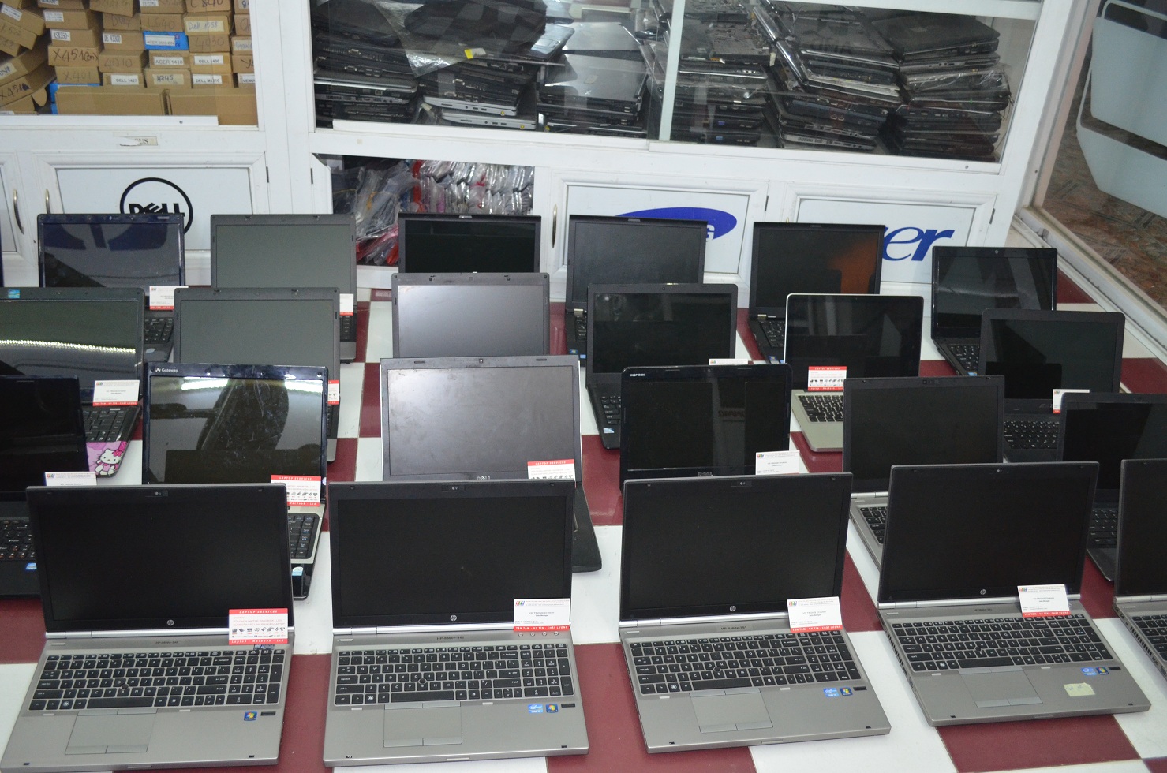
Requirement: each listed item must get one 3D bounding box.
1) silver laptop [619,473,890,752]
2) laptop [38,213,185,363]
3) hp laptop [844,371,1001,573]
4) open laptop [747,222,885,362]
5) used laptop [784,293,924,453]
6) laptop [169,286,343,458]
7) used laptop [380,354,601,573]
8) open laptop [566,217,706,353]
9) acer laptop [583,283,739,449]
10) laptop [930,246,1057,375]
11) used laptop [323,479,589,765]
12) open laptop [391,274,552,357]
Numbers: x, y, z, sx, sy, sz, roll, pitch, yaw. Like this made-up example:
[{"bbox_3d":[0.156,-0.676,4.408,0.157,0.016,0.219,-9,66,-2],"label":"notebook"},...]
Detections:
[{"bbox_3d":[0.260,0.332,1.622,0.373,0.261,0.327,-1,32,-9],"label":"silver laptop"},{"bbox_3d":[-1.088,-0.226,2.408,0.336,0.223,0.329,0,32,-8],"label":"laptop"},{"bbox_3d":[0.681,0.162,1.996,0.342,0.225,0.331,-1,32,-10],"label":"hp laptop"},{"bbox_3d":[0.589,-0.207,2.550,0.338,0.260,0.328,0,32,-8],"label":"open laptop"},{"bbox_3d":[0.618,-0.034,2.312,0.325,0.216,0.320,0,32,-7],"label":"used laptop"},{"bbox_3d":[-0.664,-0.025,2.138,0.343,0.207,0.377,-1,32,-9],"label":"laptop"},{"bbox_3d":[-0.172,0.136,1.919,0.375,0.229,0.374,-1,32,-9],"label":"used laptop"},{"bbox_3d":[0.135,-0.224,2.532,0.337,0.250,0.308,2,31,-5],"label":"open laptop"},{"bbox_3d":[0.192,-0.048,2.269,0.338,0.226,0.326,-1,32,-9],"label":"acer laptop"},{"bbox_3d":[1.033,-0.157,2.553,0.342,0.234,0.357,-1,32,-9],"label":"laptop"},{"bbox_3d":[-0.186,0.336,1.558,0.373,0.263,0.317,0,32,-8],"label":"used laptop"},{"bbox_3d":[-0.227,-0.062,2.232,0.337,0.236,0.320,-1,32,-9],"label":"open laptop"}]

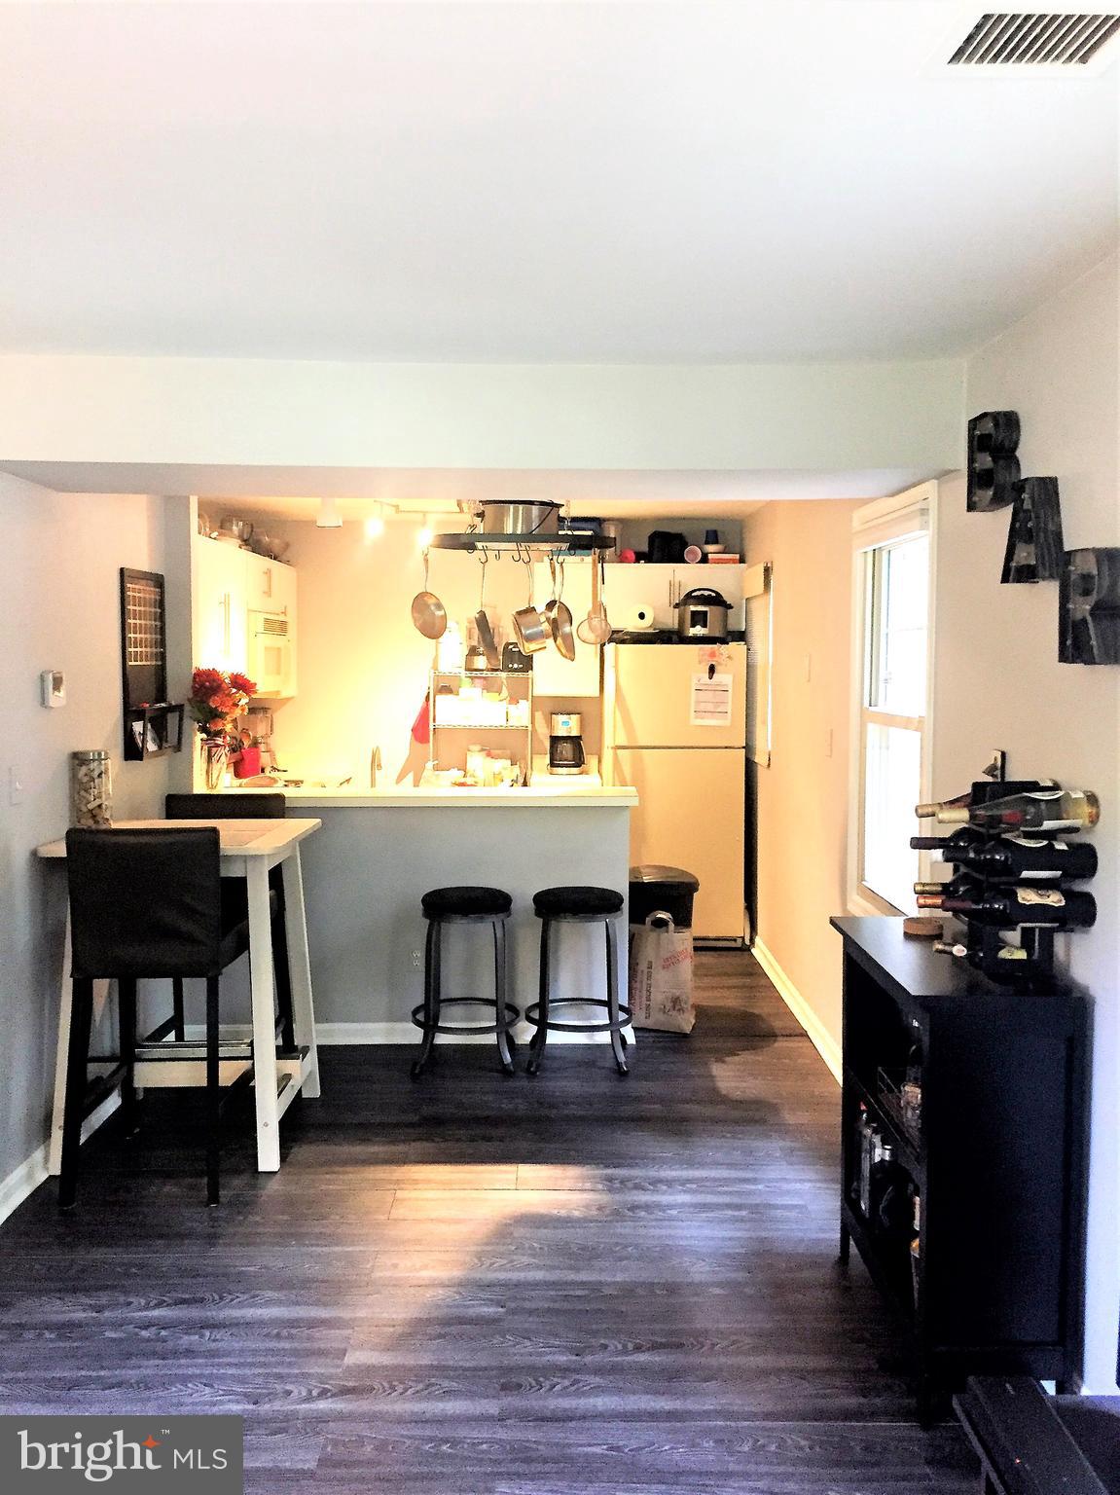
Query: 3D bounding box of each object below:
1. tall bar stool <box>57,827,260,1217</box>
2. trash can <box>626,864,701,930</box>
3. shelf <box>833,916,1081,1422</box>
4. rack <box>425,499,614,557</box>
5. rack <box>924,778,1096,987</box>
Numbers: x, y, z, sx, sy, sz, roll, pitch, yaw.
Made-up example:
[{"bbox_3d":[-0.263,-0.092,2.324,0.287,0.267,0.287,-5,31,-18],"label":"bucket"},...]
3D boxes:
[{"bbox_3d":[-1.190,0.760,3.822,0.440,1.100,0.550,0,4,0],"label":"tall bar stool"},{"bbox_3d":[0.425,0.863,5.644,0.390,0.650,0.320,0,4,0],"label":"trash can"},{"bbox_3d":[0.897,0.943,2.988,0.345,0.925,0.790,0,4,0],"label":"shelf"},{"bbox_3d":[-0.182,-1.010,5.744,0.840,0.280,0.430,0,4,0],"label":"rack"},{"bbox_3d":[0.940,0.285,2.666,0.280,0.420,0.250,0,4,0],"label":"rack"}]

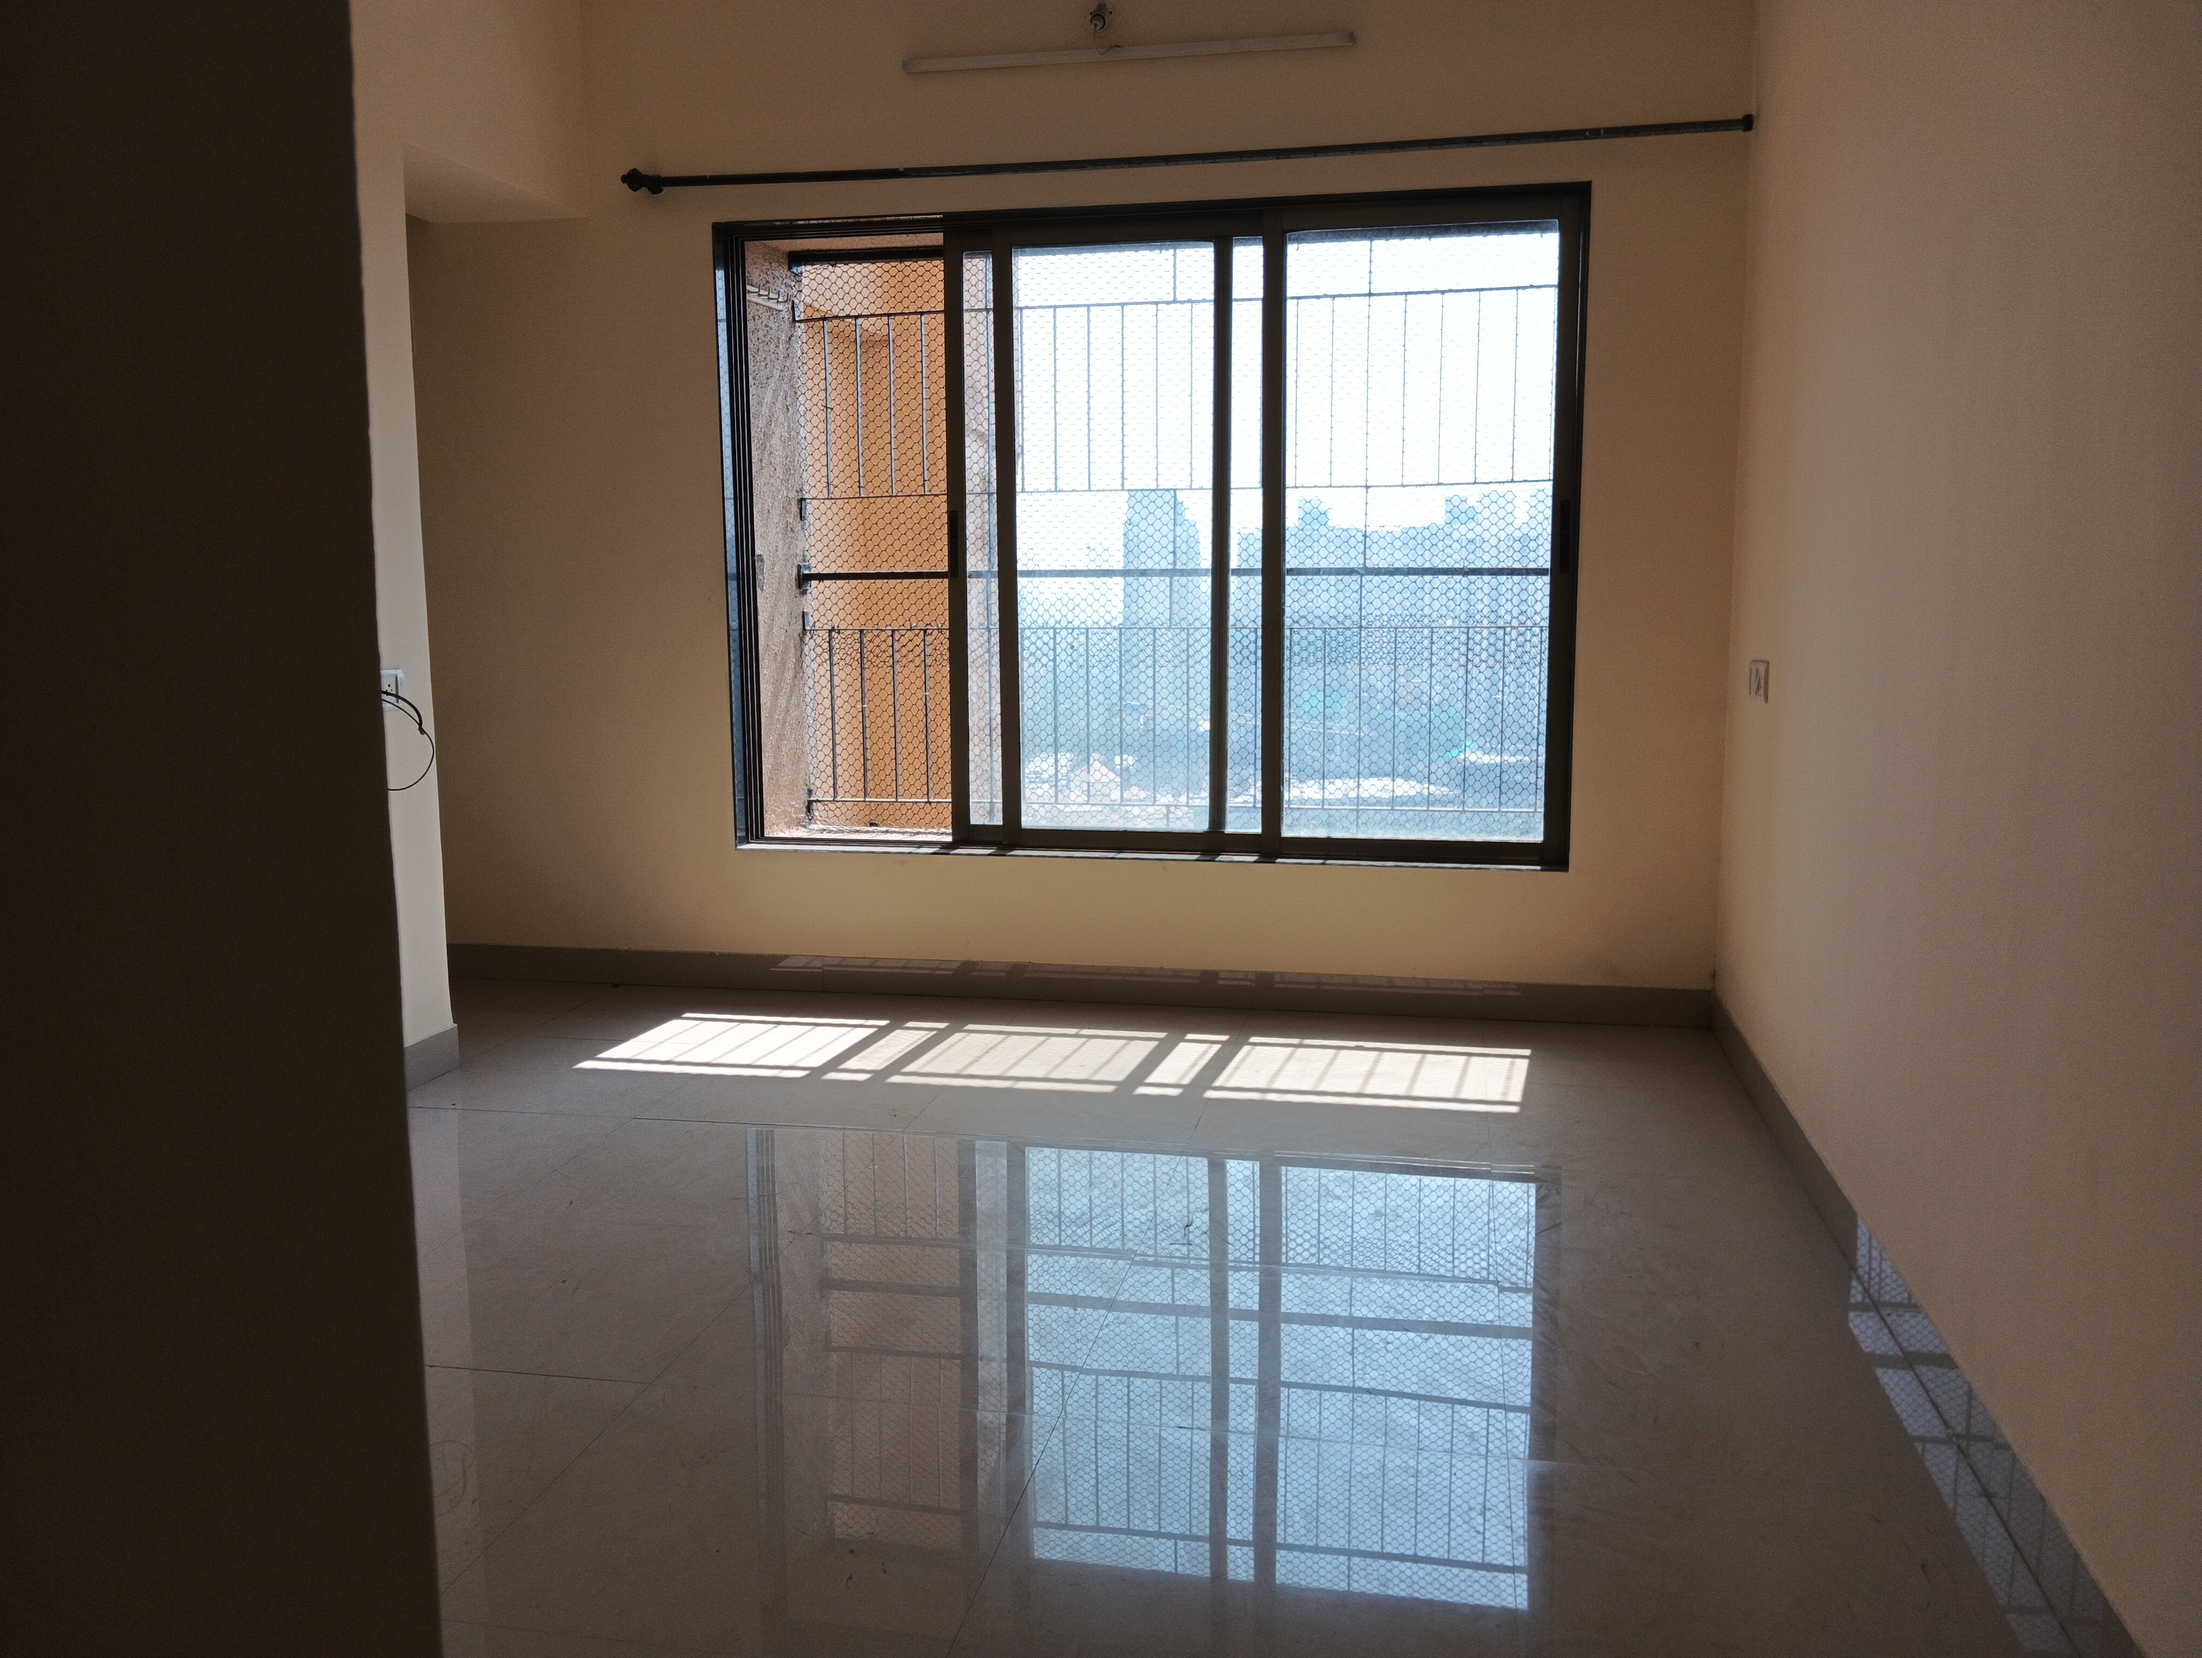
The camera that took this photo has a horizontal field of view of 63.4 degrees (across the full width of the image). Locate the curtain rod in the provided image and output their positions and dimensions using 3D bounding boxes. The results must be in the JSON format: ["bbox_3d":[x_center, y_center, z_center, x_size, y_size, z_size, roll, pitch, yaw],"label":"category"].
[{"bbox_3d":[0.132,-1.684,4.464,2.854,0.065,0.090,1,8,11],"label":"curtain rod"}]

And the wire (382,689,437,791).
[{"bbox_3d":[-1.538,-0.193,3.922,0.100,0.220,0.240,1,8,11],"label":"wire"}]

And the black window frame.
[{"bbox_3d":[0.111,-0.772,4.790,2.259,1.692,0.120,1,8,11],"label":"black window frame"}]

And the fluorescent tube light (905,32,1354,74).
[{"bbox_3d":[0.059,-1.946,4.474,1.152,0.032,0.035,1,8,11],"label":"fluorescent tube light"}]

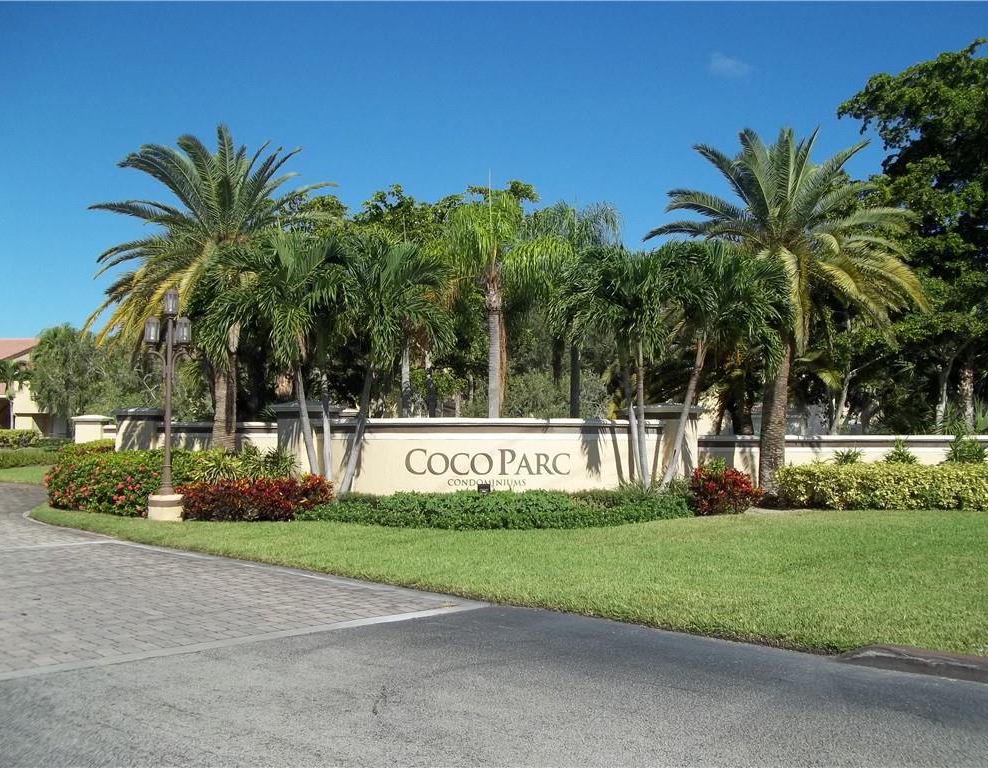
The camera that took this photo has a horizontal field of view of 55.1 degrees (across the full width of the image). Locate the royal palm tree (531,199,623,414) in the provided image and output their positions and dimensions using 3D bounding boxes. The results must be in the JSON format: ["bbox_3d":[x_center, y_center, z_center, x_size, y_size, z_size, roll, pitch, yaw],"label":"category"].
[{"bbox_3d":[2.631,-1.342,30.125,2.934,9.111,3.100,0,-3,0],"label":"royal palm tree"}]

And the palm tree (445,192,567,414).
[{"bbox_3d":[0.388,-1.279,27.117,3.617,8.643,3.600,0,-3,0],"label":"palm tree"}]

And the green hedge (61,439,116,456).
[{"bbox_3d":[-8.340,1.695,19.432,1.400,1.150,1.000,0,-4,0],"label":"green hedge"}]

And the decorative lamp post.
[{"bbox_3d":[-6.004,0.361,17.408,0.846,4.303,0.800,0,-3,0],"label":"decorative lamp post"}]

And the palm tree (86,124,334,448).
[{"bbox_3d":[-6.964,-1.814,23.141,6.022,9.218,6.000,0,-3,0],"label":"palm tree"}]

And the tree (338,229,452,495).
[{"bbox_3d":[-1.962,-0.277,18.846,2.271,5.700,2.400,0,-3,0],"label":"tree"}]

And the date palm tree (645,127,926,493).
[{"bbox_3d":[7.064,-1.772,22.938,6.834,9.091,6.600,0,-3,0],"label":"date palm tree"}]

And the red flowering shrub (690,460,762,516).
[{"bbox_3d":[4.576,2.051,18.714,1.463,1.035,1.300,0,-3,0],"label":"red flowering shrub"}]

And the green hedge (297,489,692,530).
[{"bbox_3d":[0.000,2.192,17.003,7.400,0.570,2.800,0,-3,0],"label":"green hedge"}]

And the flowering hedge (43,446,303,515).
[{"bbox_3d":[-6.750,2.029,19.416,7.200,1.160,2.600,-1,-4,24],"label":"flowering hedge"}]

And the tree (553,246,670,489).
[{"bbox_3d":[2.365,-0.104,19.037,2.375,5.376,2.400,0,-3,0],"label":"tree"}]

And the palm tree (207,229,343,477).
[{"bbox_3d":[-4.398,-0.283,18.947,2.725,5.722,2.600,0,-3,0],"label":"palm tree"}]

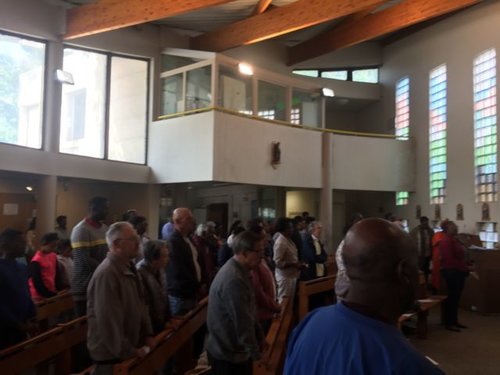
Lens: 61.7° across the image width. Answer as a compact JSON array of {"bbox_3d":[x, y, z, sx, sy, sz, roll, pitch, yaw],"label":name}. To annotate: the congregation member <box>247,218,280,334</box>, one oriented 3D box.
[{"bbox_3d":[0.115,1.125,3.909,0.420,1.659,0.470,0,-3,11],"label":"congregation member"}]

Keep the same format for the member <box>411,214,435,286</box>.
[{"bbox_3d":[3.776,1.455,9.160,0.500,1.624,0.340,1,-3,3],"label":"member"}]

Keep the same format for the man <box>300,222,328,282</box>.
[{"bbox_3d":[0.906,1.286,6.111,0.380,1.576,0.500,-2,-4,44],"label":"man"}]

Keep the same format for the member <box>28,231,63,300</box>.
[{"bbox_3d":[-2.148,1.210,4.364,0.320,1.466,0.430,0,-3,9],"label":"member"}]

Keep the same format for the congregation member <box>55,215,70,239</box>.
[{"bbox_3d":[-3.324,1.287,7.362,0.320,1.570,0.440,0,-3,18],"label":"congregation member"}]

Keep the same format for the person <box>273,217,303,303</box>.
[{"bbox_3d":[0.475,1.231,5.710,0.430,1.633,0.480,0,-3,14],"label":"person"}]

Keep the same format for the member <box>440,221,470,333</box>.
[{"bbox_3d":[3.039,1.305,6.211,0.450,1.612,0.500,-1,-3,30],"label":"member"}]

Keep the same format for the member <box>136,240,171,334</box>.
[{"bbox_3d":[-0.809,1.180,3.464,0.370,1.477,0.470,0,-3,14],"label":"member"}]

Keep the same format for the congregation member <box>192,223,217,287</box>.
[{"bbox_3d":[-0.696,1.292,6.263,0.360,1.532,0.480,0,-3,18],"label":"congregation member"}]

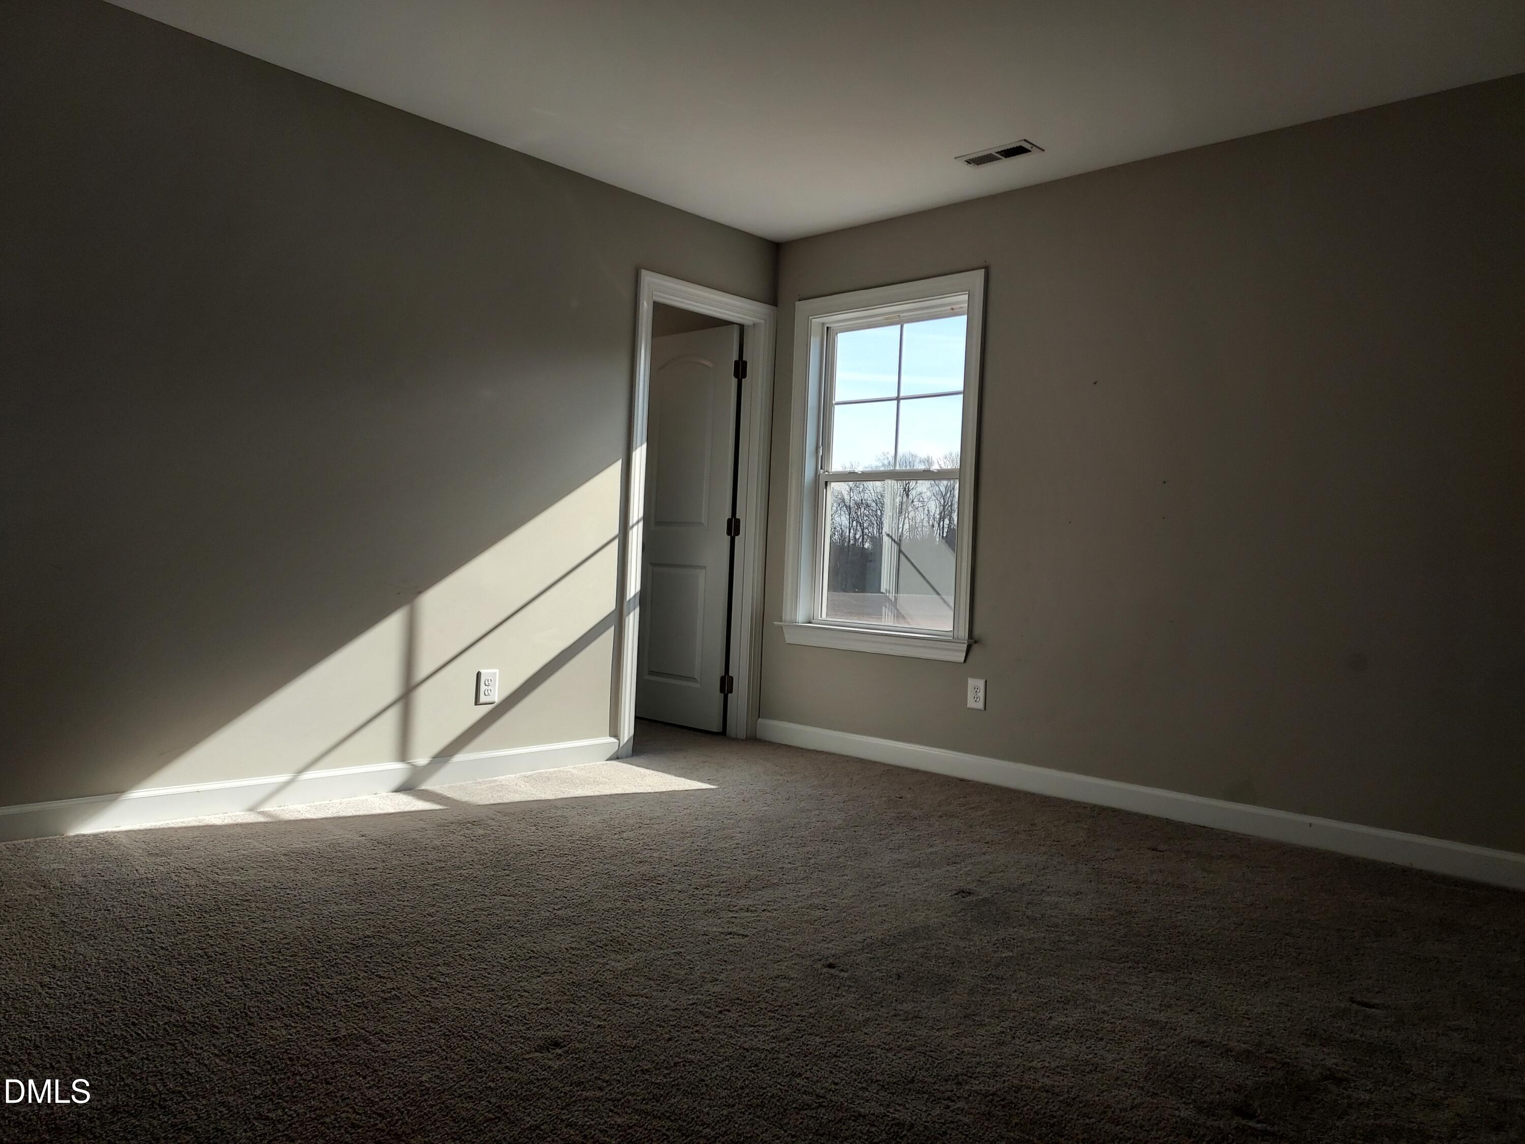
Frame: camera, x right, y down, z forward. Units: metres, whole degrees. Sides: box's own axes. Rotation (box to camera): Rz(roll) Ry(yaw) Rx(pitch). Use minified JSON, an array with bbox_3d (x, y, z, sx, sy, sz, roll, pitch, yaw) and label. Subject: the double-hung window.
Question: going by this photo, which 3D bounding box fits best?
[{"bbox_3d":[0.523,-0.453,4.766,1.103,1.637,0.125,3,1,43],"label":"double-hung window"}]

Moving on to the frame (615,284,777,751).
[{"bbox_3d":[-0.311,-0.245,4.920,0.140,2.122,0.872,3,1,43],"label":"frame"}]

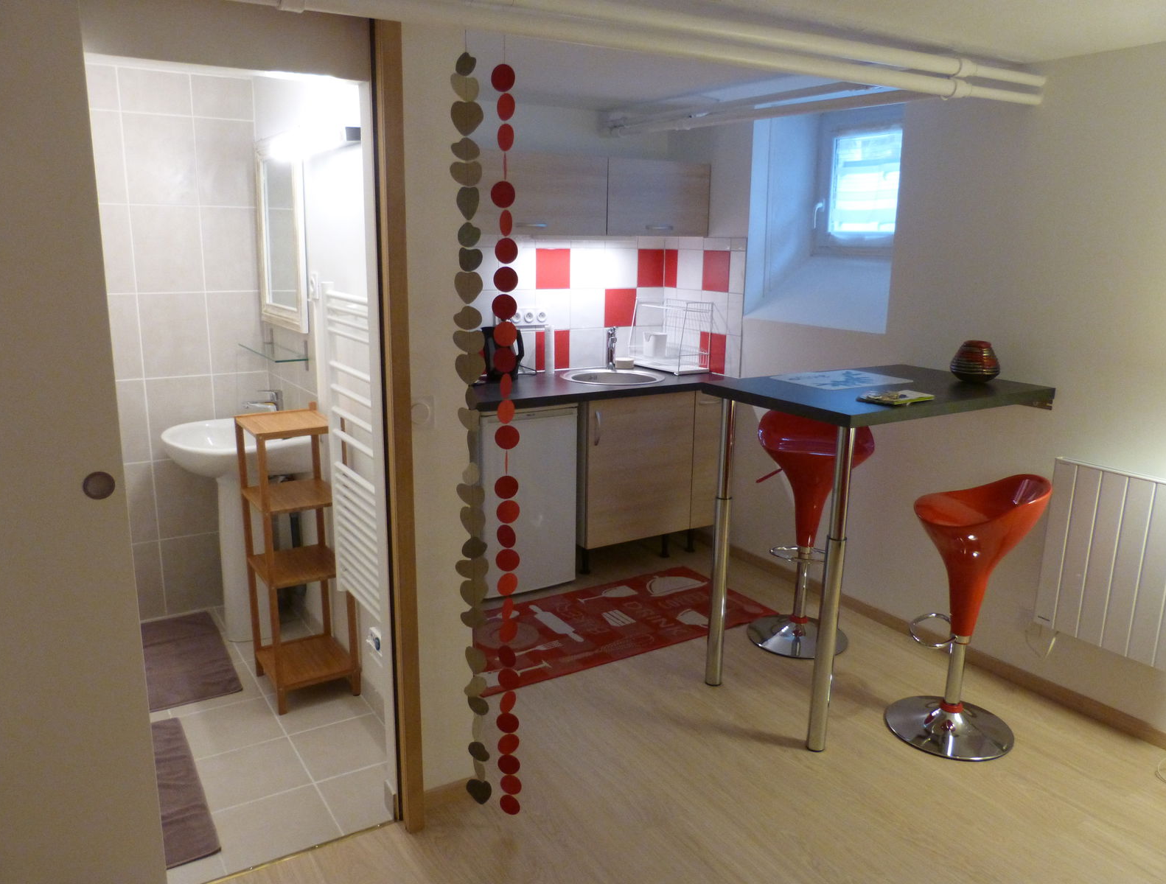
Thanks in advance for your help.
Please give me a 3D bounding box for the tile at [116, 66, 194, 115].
[{"bbox_3d":[-1.595,-1.304,3.304,0.245,0.151,0.010,-7,15,-32],"label":"tile"}]

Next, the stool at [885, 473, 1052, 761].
[{"bbox_3d":[1.220,0.519,2.839,0.405,0.865,0.425,5,14,18],"label":"stool"}]

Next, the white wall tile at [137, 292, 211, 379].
[{"bbox_3d":[-1.622,-0.425,3.527,0.250,0.333,0.010,-7,15,-30],"label":"white wall tile"}]

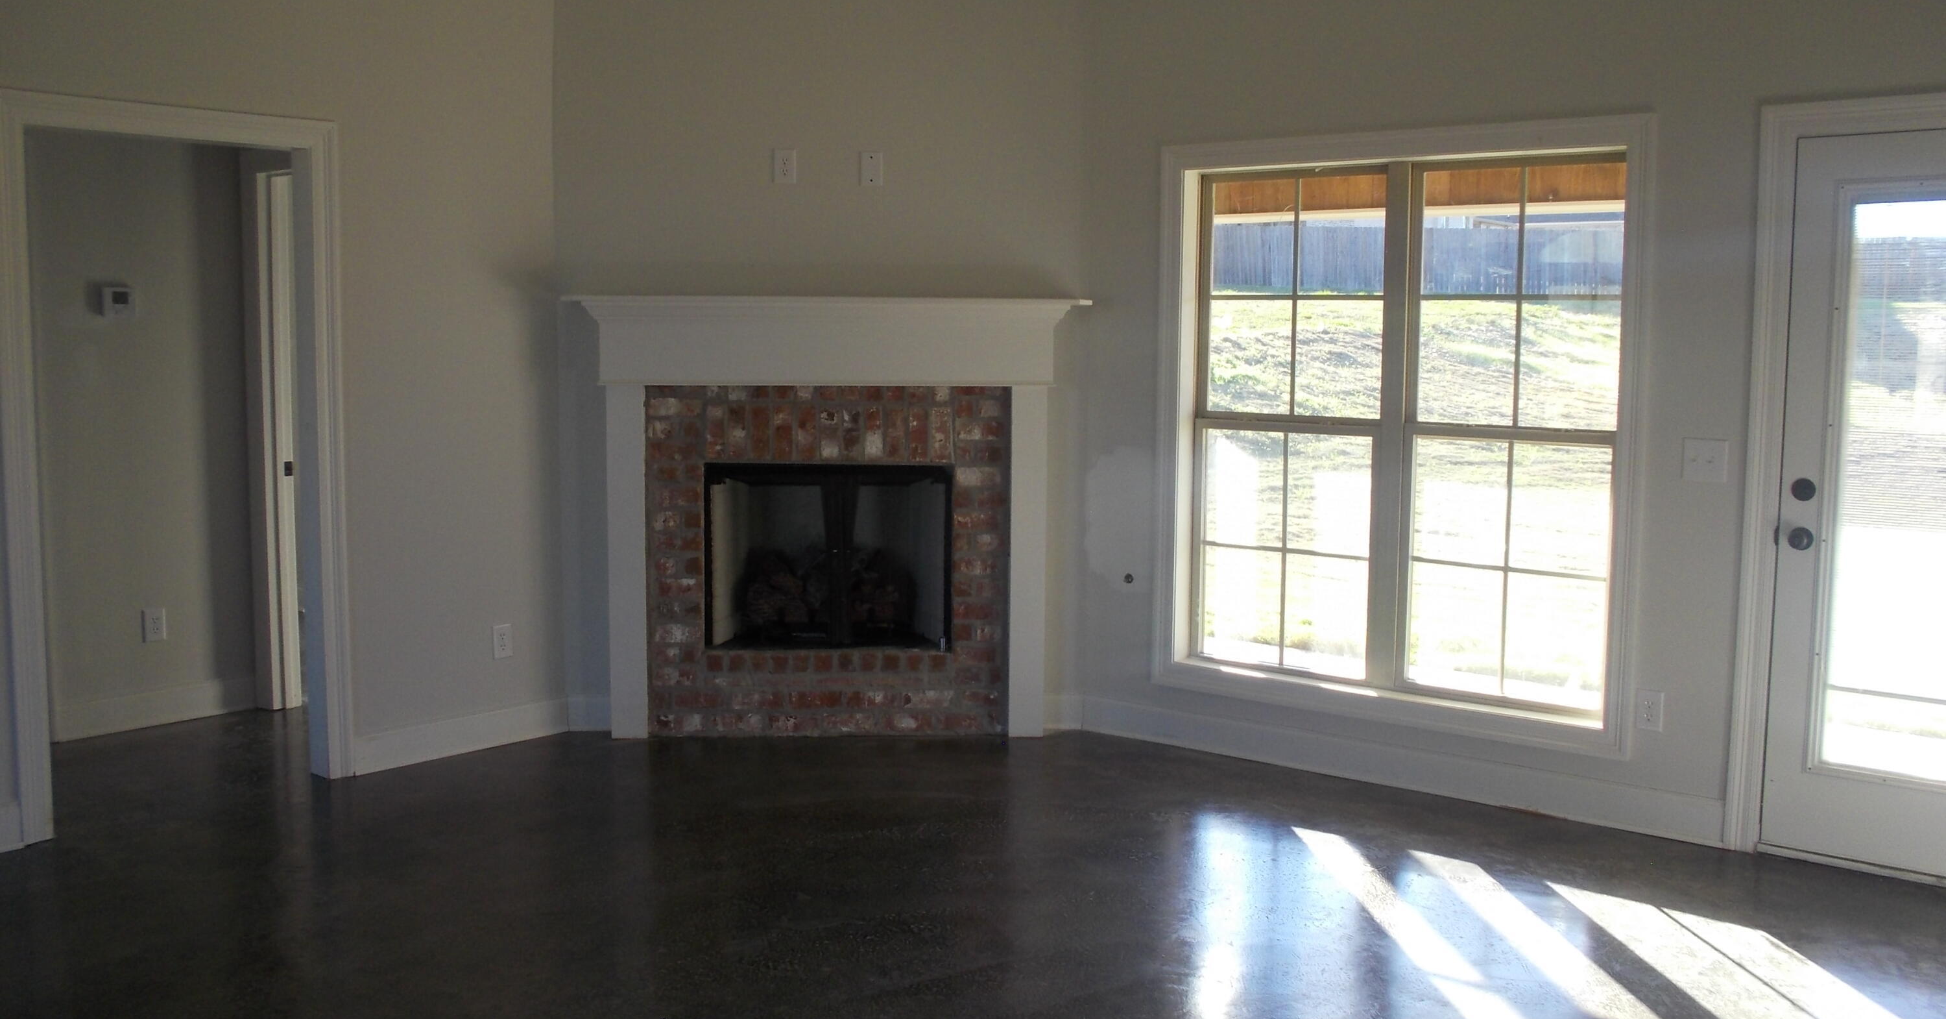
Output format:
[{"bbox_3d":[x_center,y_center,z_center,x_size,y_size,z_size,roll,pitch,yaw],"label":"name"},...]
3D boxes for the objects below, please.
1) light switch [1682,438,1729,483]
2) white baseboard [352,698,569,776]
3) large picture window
[{"bbox_3d":[2.120,-0.141,4.729,0.121,0.119,0.018,5,7,39],"label":"light switch"},{"bbox_3d":[-1.792,0.802,5.801,0.016,0.132,0.873,5,7,39],"label":"white baseboard"},{"bbox_3d":[1.401,-0.265,5.464,1.530,1.760,0.120,5,7,39],"label":"large picture window"}]

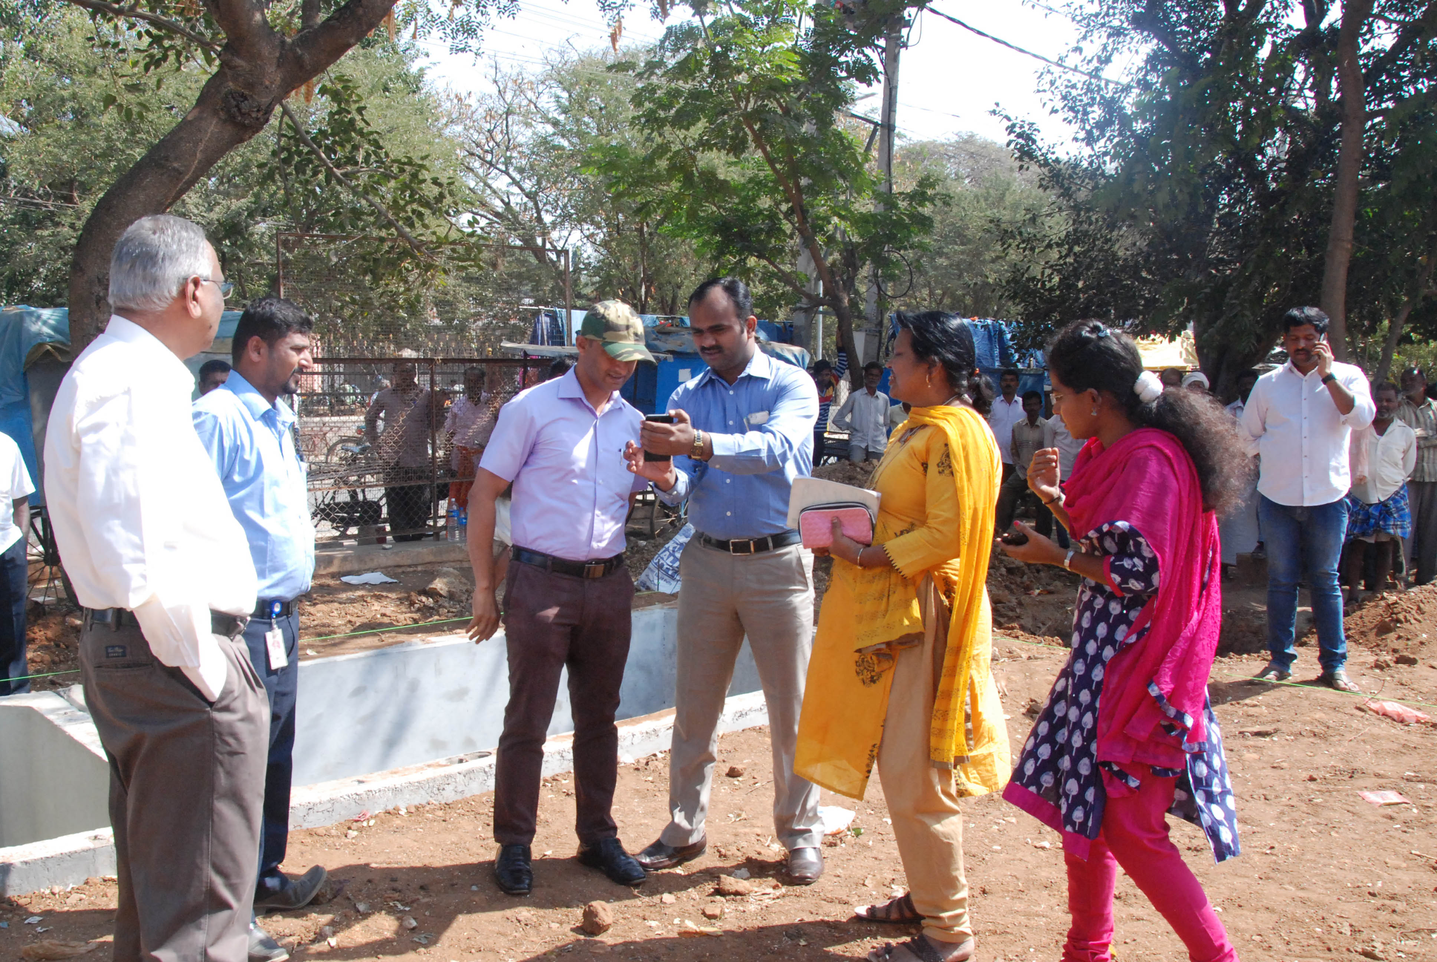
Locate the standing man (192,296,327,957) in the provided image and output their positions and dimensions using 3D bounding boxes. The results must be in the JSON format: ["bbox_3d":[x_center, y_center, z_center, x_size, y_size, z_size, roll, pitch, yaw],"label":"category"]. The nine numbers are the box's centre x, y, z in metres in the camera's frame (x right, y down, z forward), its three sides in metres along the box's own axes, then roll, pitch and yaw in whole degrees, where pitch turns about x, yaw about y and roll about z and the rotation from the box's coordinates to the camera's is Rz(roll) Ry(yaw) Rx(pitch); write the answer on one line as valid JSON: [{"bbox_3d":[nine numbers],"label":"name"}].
[{"bbox_3d":[-1.160,0.354,2.757,0.360,1.640,0.470,3,7,22],"label":"standing man"}]

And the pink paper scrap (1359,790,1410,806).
[{"bbox_3d":[2.270,1.070,3.662,0.140,0.020,0.130,0,6,0],"label":"pink paper scrap"}]

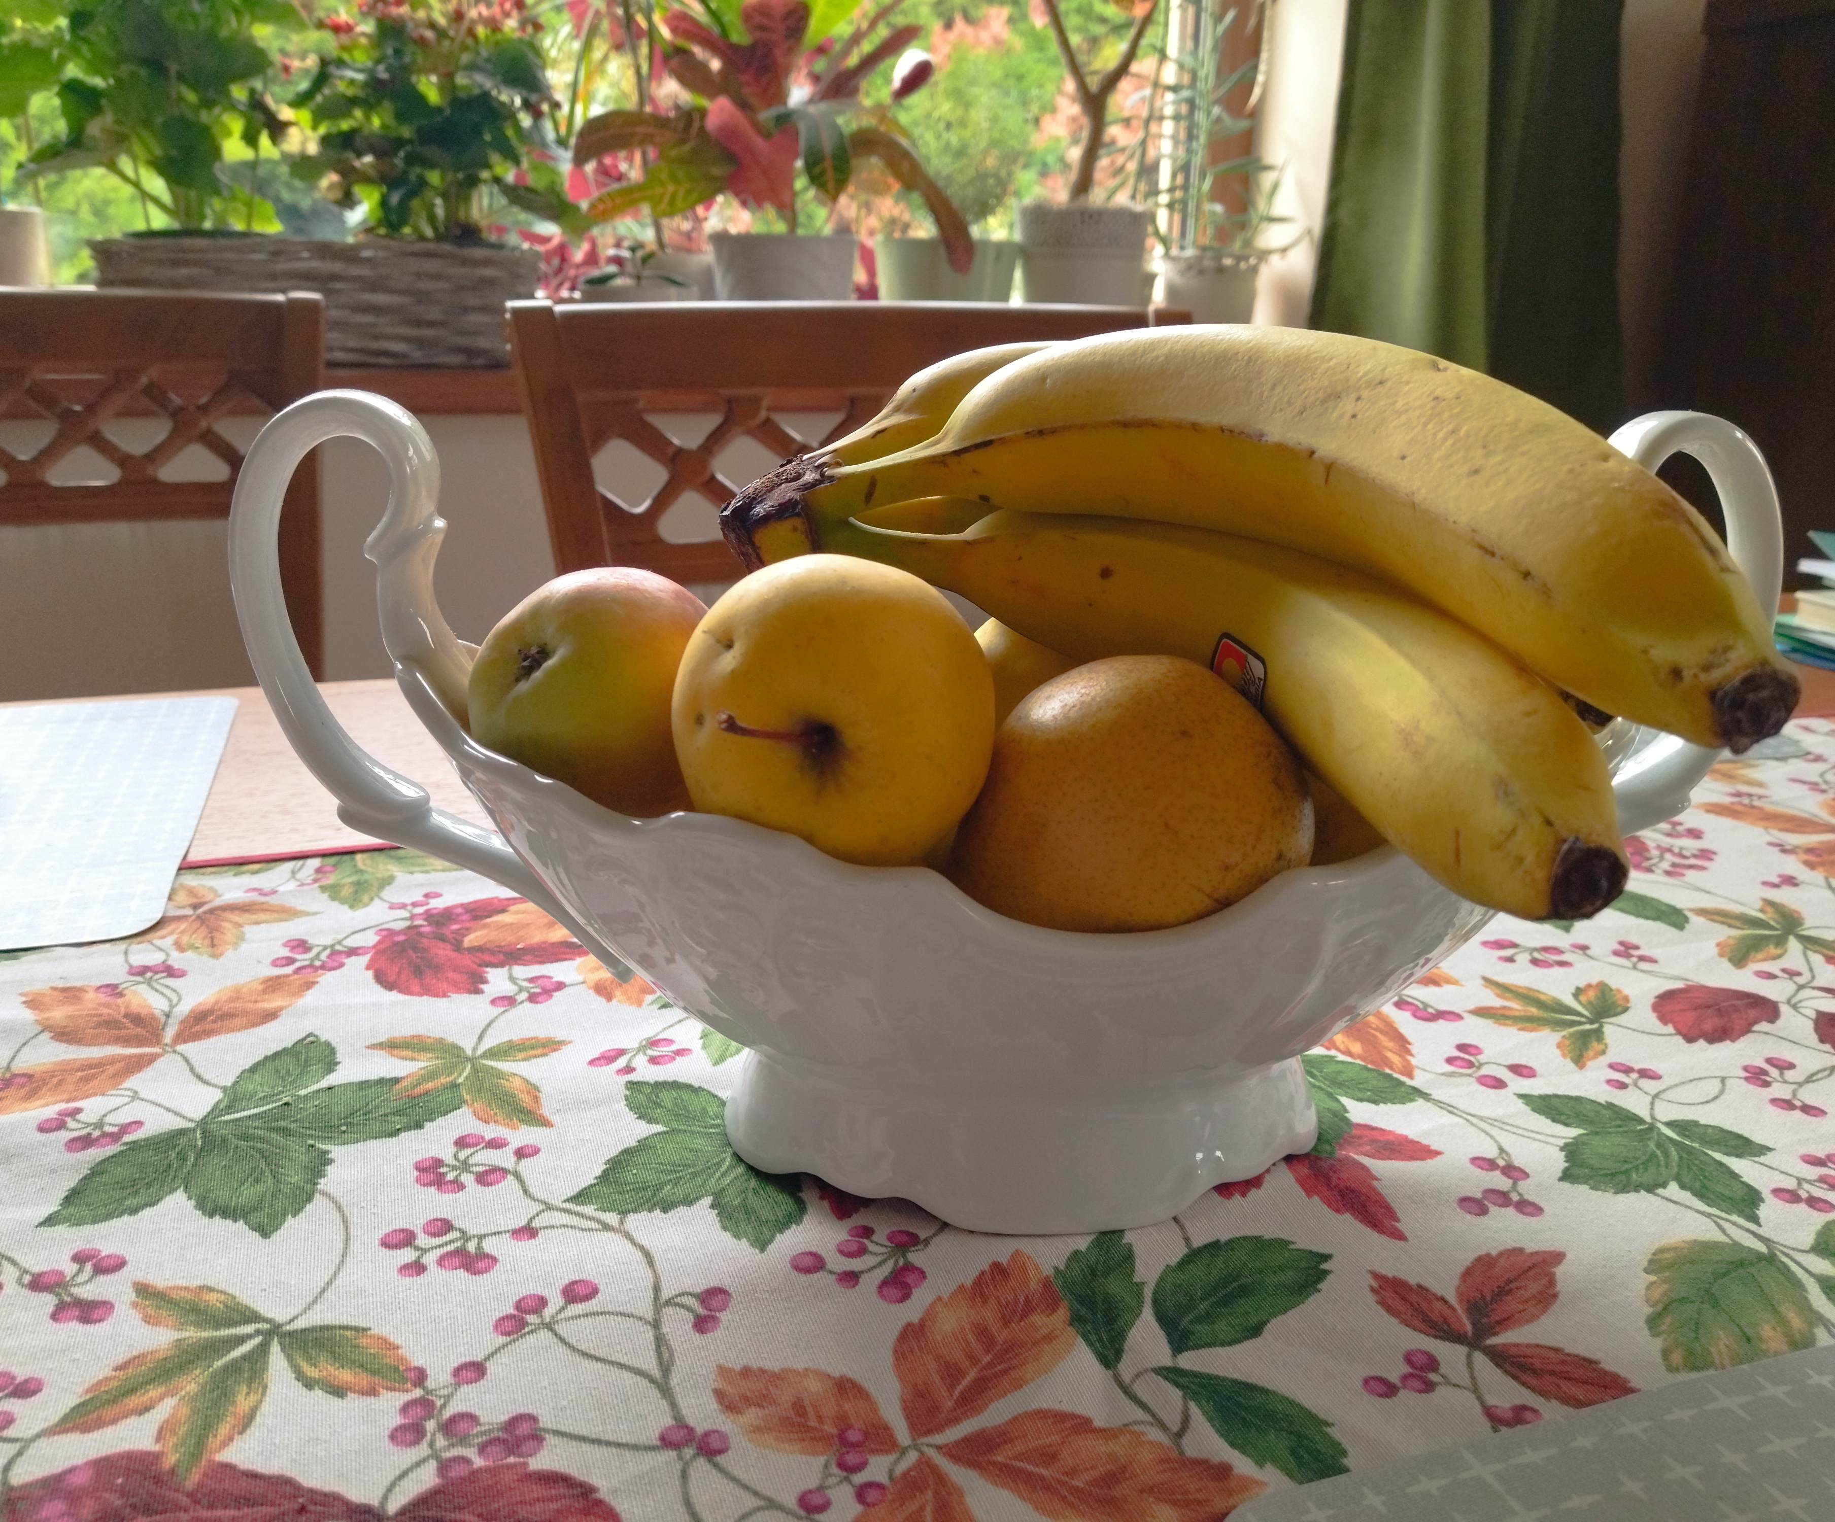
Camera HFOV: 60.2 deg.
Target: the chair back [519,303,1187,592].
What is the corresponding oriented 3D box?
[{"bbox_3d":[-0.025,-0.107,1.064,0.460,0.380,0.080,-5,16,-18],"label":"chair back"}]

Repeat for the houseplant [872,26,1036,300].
[{"bbox_3d":[0.032,-0.525,1.476,0.150,0.291,0.145,1,17,0],"label":"houseplant"}]

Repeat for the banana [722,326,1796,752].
[{"bbox_3d":[0.068,-0.054,0.320,0.210,0.066,0.044,15,21,18],"label":"banana"}]

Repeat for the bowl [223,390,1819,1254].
[{"bbox_3d":[0.026,0.003,0.385,0.364,0.177,0.202,0,17,-4],"label":"bowl"}]

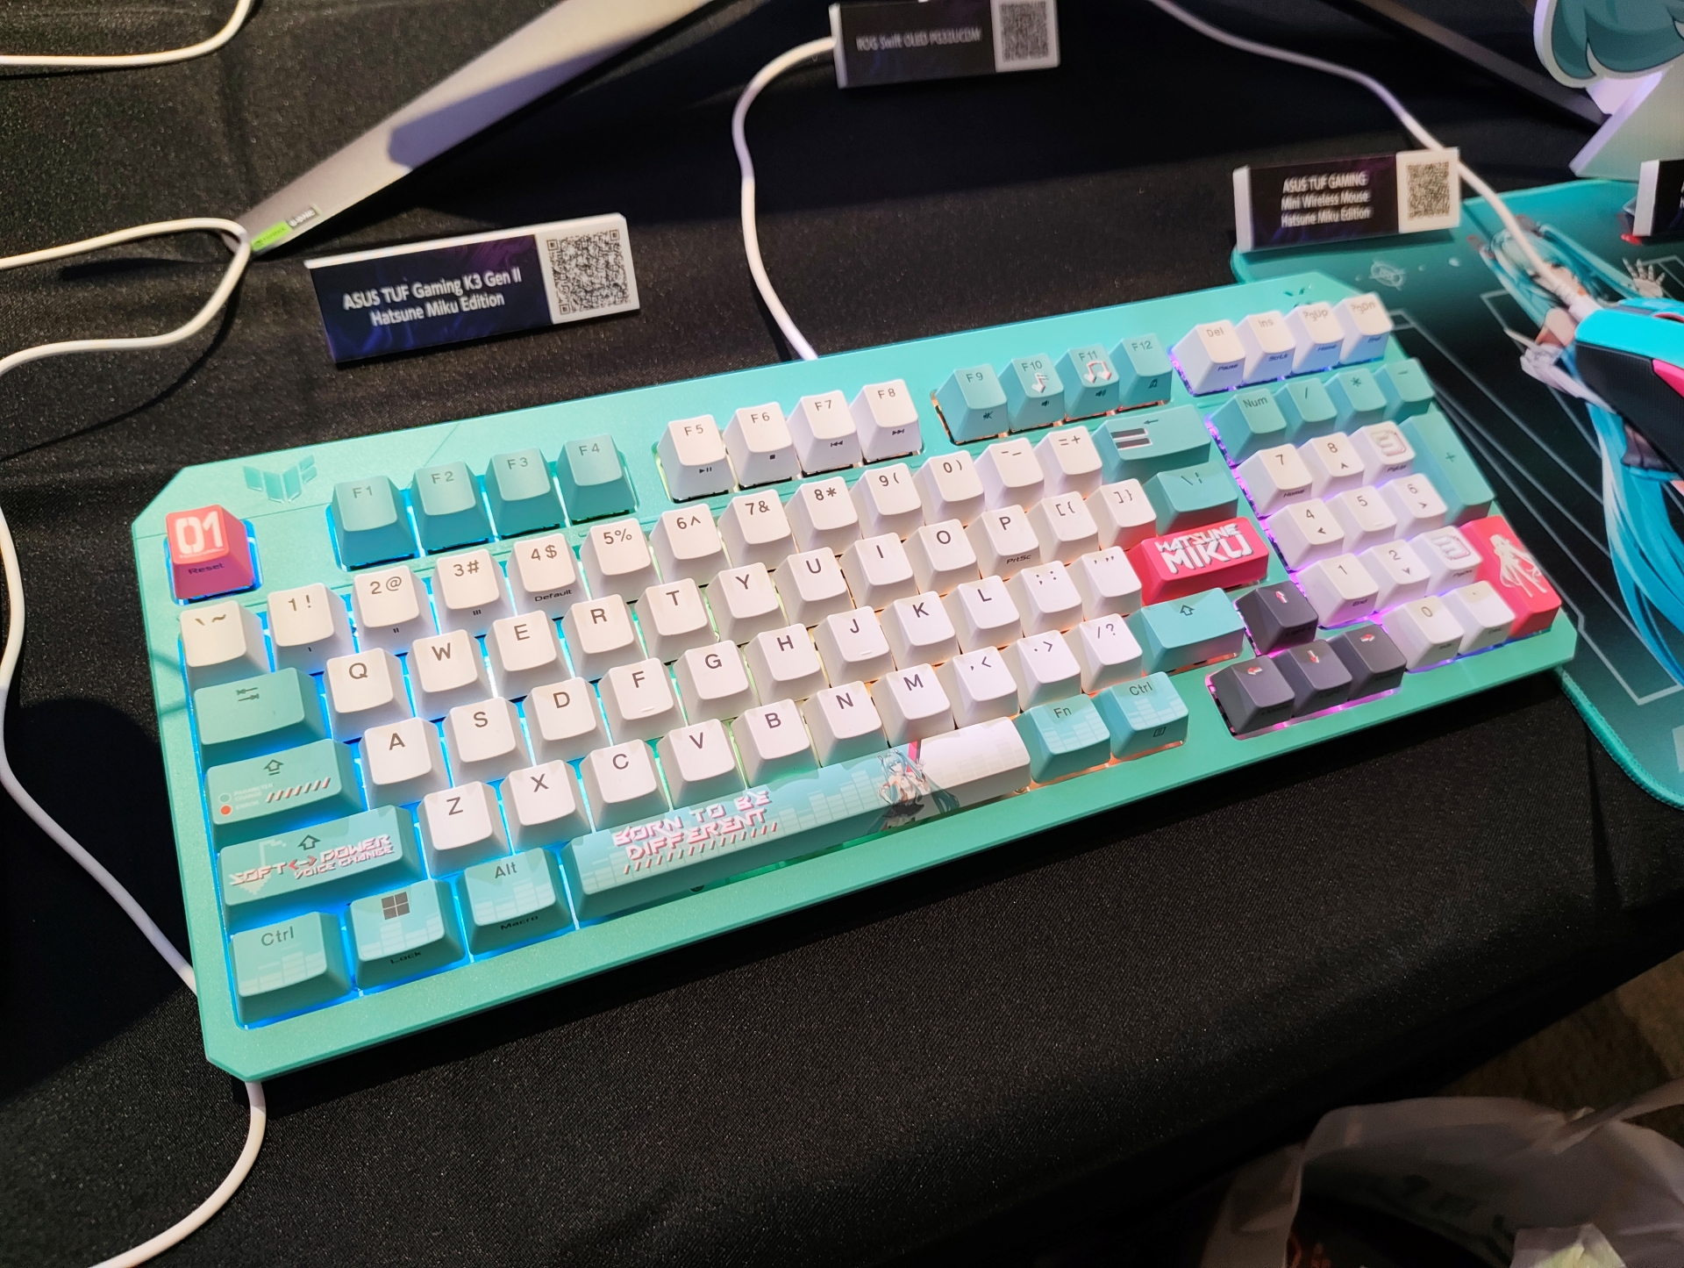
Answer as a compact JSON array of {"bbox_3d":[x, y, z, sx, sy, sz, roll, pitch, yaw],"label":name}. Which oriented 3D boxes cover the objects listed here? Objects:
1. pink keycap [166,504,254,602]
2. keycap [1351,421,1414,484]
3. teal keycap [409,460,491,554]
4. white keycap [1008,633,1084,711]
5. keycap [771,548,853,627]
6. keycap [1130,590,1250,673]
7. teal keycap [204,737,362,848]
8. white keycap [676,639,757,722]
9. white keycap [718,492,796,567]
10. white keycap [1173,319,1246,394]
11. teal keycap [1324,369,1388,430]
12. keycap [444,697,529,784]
[{"bbox_3d":[-0.154,-0.020,0.283,0.018,0.012,0.018,-14,68,-17],"label":"pink keycap"},{"bbox_3d":[0.169,-0.056,0.366,0.018,0.009,0.018,-14,68,-17],"label":"keycap"},{"bbox_3d":[-0.101,-0.034,0.300,0.018,0.013,0.018,-14,68,-17],"label":"teal keycap"},{"bbox_3d":[0.055,0.009,0.312,0.018,0.010,0.018,-14,68,-17],"label":"white keycap"},{"bbox_3d":[-0.006,-0.012,0.310,0.018,0.009,0.018,-14,68,-17],"label":"keycap"},{"bbox_3d":[0.097,-0.001,0.325,0.032,0.010,0.018,-14,68,-17],"label":"keycap"},{"bbox_3d":[-0.126,0.035,0.263,0.032,0.009,0.018,-14,68,-17],"label":"teal keycap"},{"bbox_3d":[-0.031,0.012,0.294,0.018,0.009,0.018,-14,69,-17],"label":"white keycap"},{"bbox_3d":[-0.021,-0.027,0.313,0.018,0.011,0.018,-14,68,-17],"label":"white keycap"},{"bbox_3d":[0.118,-0.088,0.368,0.018,0.012,0.018,-14,69,-17],"label":"white keycap"},{"bbox_3d":[0.163,-0.073,0.372,0.018,0.013,0.018,-14,67,-17],"label":"teal keycap"},{"bbox_3d":[-0.084,0.025,0.277,0.018,0.009,0.018,-14,67,-17],"label":"keycap"}]

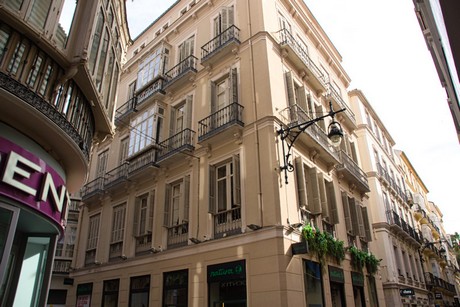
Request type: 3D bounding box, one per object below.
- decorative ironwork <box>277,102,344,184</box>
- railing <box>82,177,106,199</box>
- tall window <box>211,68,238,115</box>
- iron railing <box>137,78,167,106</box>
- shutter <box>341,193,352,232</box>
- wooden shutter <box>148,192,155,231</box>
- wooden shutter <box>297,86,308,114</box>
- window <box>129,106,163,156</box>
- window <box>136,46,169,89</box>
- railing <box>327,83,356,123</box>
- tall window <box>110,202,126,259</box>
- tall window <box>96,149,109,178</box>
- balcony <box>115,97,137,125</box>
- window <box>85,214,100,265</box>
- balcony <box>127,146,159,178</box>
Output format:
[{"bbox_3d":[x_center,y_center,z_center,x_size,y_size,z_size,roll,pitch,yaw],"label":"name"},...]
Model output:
[{"bbox_3d":[2.975,-0.440,12.325,2.502,2.608,0.496,-18,-30,32],"label":"decorative ironwork"},{"bbox_3d":[-8.434,2.223,21.542,2.360,0.885,0.448,-23,-32,38],"label":"railing"},{"bbox_3d":[-0.257,-2.439,16.074,1.540,3.070,0.270,-22,-32,38],"label":"tall window"},{"bbox_3d":[-4.736,-3.505,20.854,2.352,0.941,0.470,-23,-33,38],"label":"iron railing"},{"bbox_3d":[6.117,3.014,17.877,0.294,2.117,0.080,-19,-30,32],"label":"shutter"},{"bbox_3d":[-3.947,2.902,17.256,0.080,2.107,0.323,-23,-33,38],"label":"wooden shutter"},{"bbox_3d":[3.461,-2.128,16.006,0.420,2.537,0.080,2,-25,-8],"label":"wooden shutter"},{"bbox_3d":[-4.860,-1.160,19.787,2.470,2.600,0.520,-22,-32,38],"label":"window"},{"bbox_3d":[-4.869,-5.229,21.532,2.520,2.550,0.520,-22,-32,38],"label":"window"},{"bbox_3d":[7.172,-2.996,22.646,0.580,1.080,4.880,-18,-29,32],"label":"railing"},{"bbox_3d":[-6.245,4.320,19.268,1.470,3.097,0.160,-23,-33,38],"label":"tall window"},{"bbox_3d":[-8.269,1.148,22.207,1.416,2.561,0.153,-23,-32,38],"label":"tall window"},{"bbox_3d":[-6.612,-2.717,22.428,2.244,0.980,0.470,-23,-33,38],"label":"balcony"},{"bbox_3d":[-8.007,5.000,20.246,1.357,2.879,0.153,-23,-32,38],"label":"window"},{"bbox_3d":[-4.777,0.552,18.966,2.430,1.200,0.530,-22,-32,38],"label":"balcony"}]

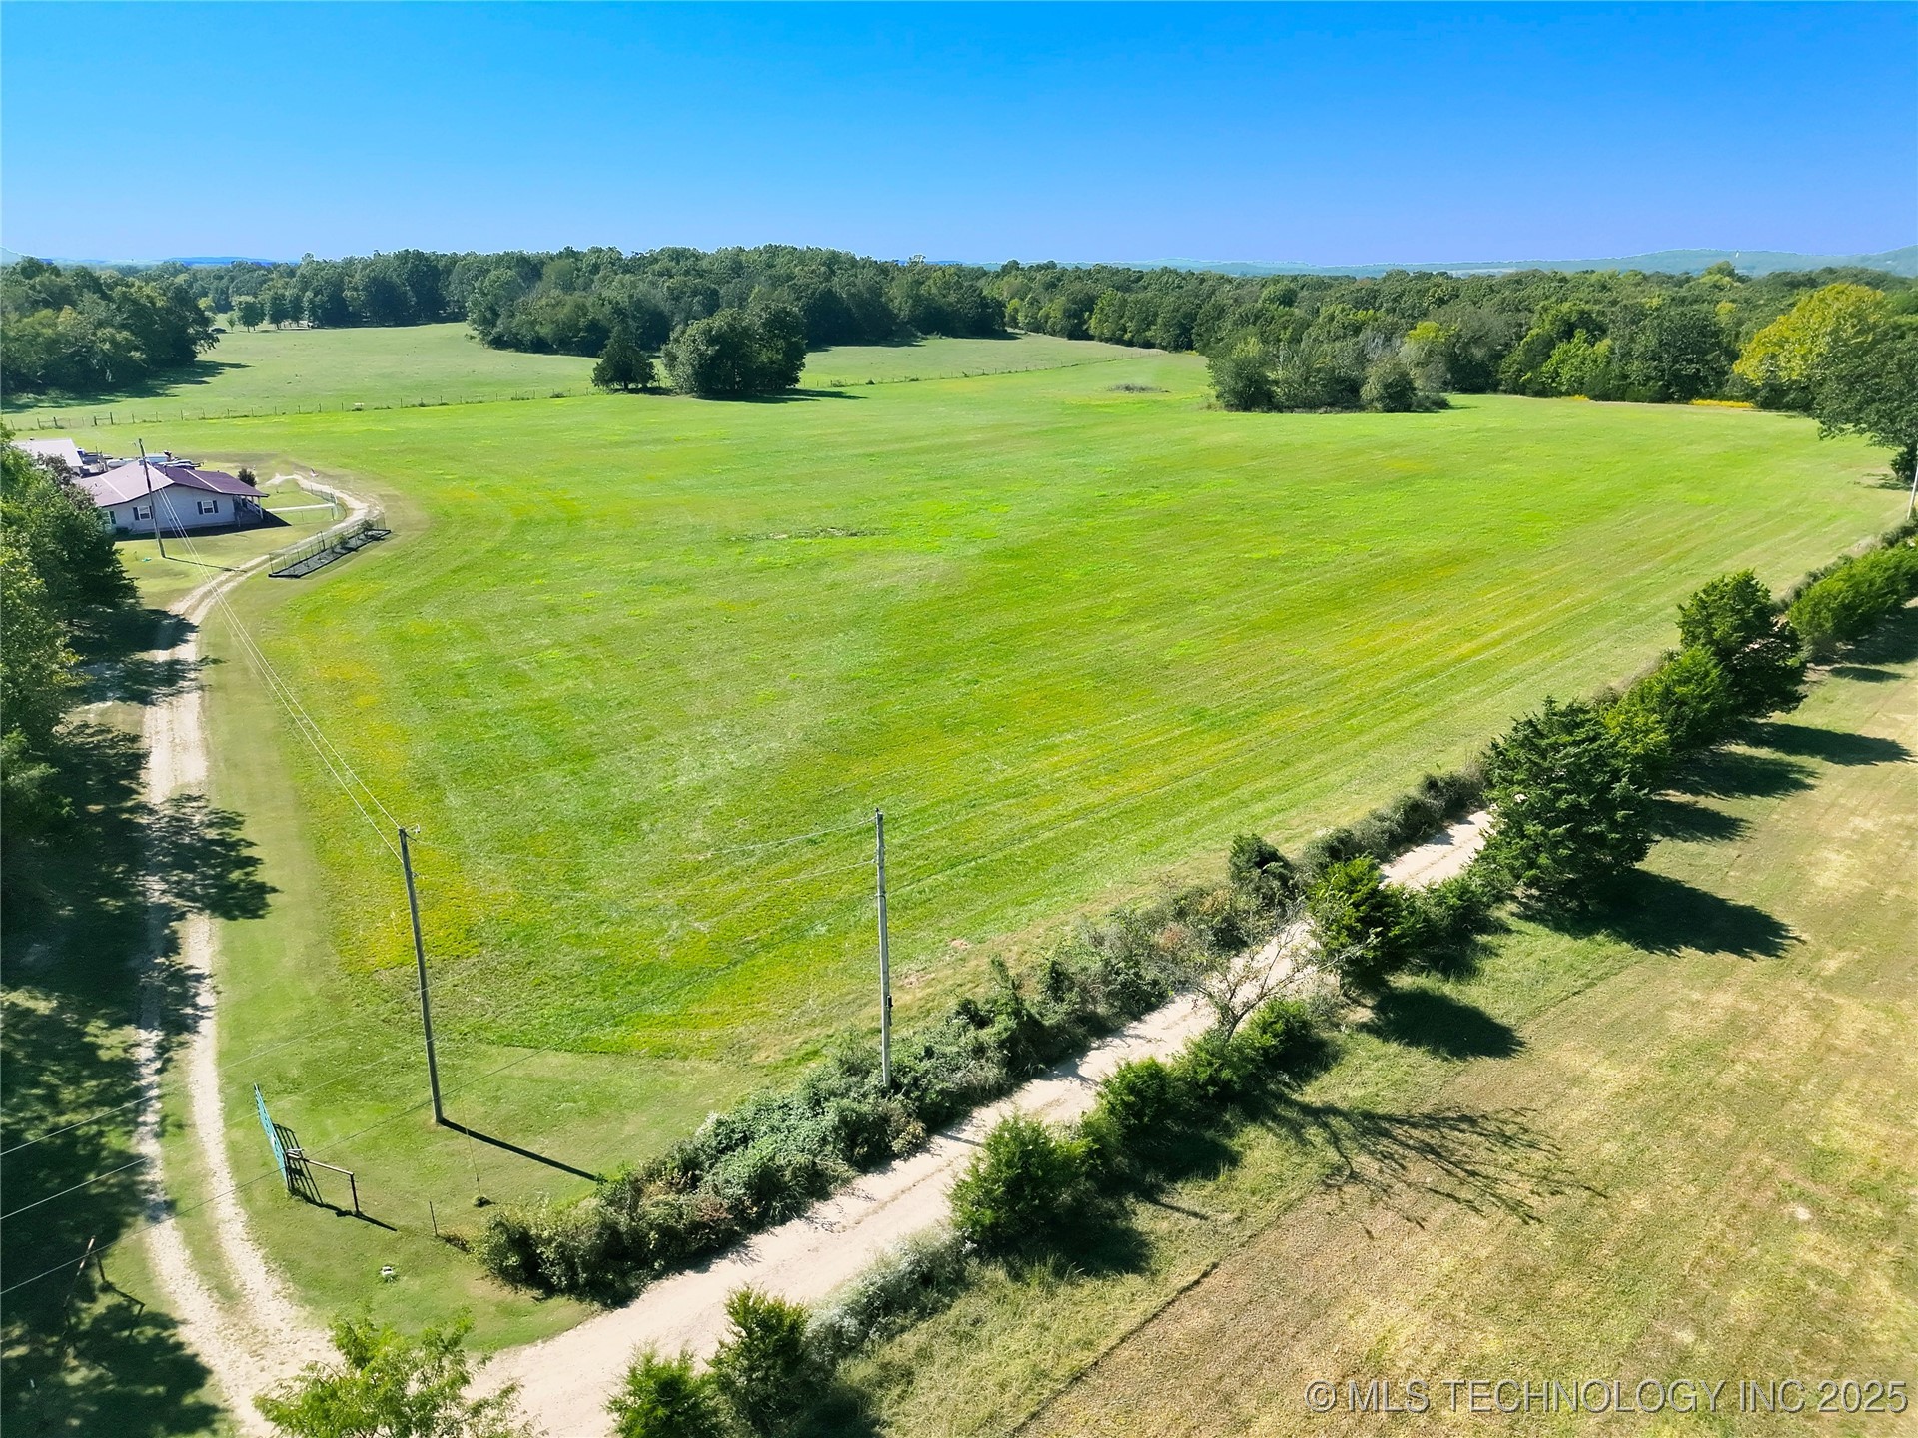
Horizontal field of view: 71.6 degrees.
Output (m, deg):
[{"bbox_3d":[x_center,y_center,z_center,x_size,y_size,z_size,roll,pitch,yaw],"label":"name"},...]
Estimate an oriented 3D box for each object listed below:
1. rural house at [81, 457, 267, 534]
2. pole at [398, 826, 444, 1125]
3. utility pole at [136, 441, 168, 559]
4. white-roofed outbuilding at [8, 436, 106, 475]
[{"bbox_3d":[-74.999,-21.536,126.746,12.984,4.131,17.933,-14,23,-35],"label":"rural house"},{"bbox_3d":[-14.432,7.067,35.753,0.280,8.890,0.280,0,19,0],"label":"pole"},{"bbox_3d":[-63.788,-17.357,105.201,0.280,9.366,0.280,0,19,0],"label":"utility pole"},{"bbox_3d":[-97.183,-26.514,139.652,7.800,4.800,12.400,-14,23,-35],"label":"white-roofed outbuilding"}]

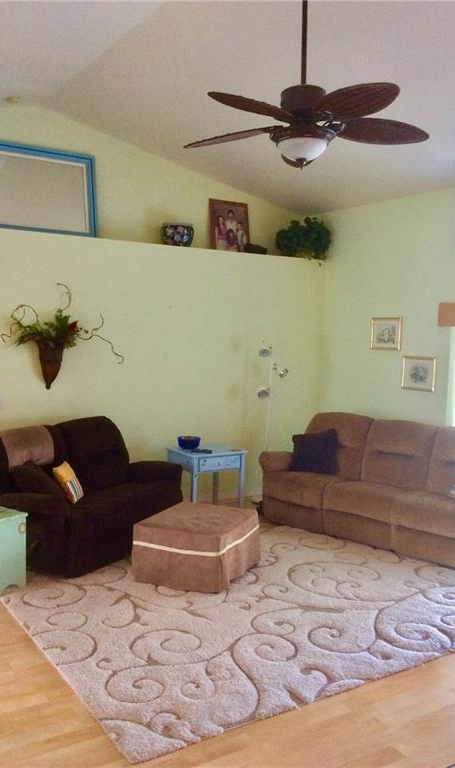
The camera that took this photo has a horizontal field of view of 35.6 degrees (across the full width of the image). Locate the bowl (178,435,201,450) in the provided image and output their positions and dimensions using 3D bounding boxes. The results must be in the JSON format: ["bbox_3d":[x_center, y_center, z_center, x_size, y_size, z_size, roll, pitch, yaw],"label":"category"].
[{"bbox_3d":[-0.366,0.572,6.804,0.223,0.100,0.223,2,4,0],"label":"bowl"}]

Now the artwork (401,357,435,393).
[{"bbox_3d":[1.803,-0.089,6.716,0.025,0.323,0.410,-1,5,-32],"label":"artwork"}]

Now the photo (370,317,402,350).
[{"bbox_3d":[1.576,-0.498,7.073,0.025,0.330,0.427,-1,5,-32],"label":"photo"}]

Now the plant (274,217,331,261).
[{"bbox_3d":[0.840,-1.608,7.833,0.546,0.440,0.352,-1,5,-32],"label":"plant"}]

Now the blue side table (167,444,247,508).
[{"bbox_3d":[-0.197,0.939,6.764,0.618,0.616,0.439,-2,5,-37],"label":"blue side table"}]

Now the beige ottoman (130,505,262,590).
[{"bbox_3d":[-0.203,1.154,5.086,0.665,0.398,0.708,3,5,23],"label":"beige ottoman"}]

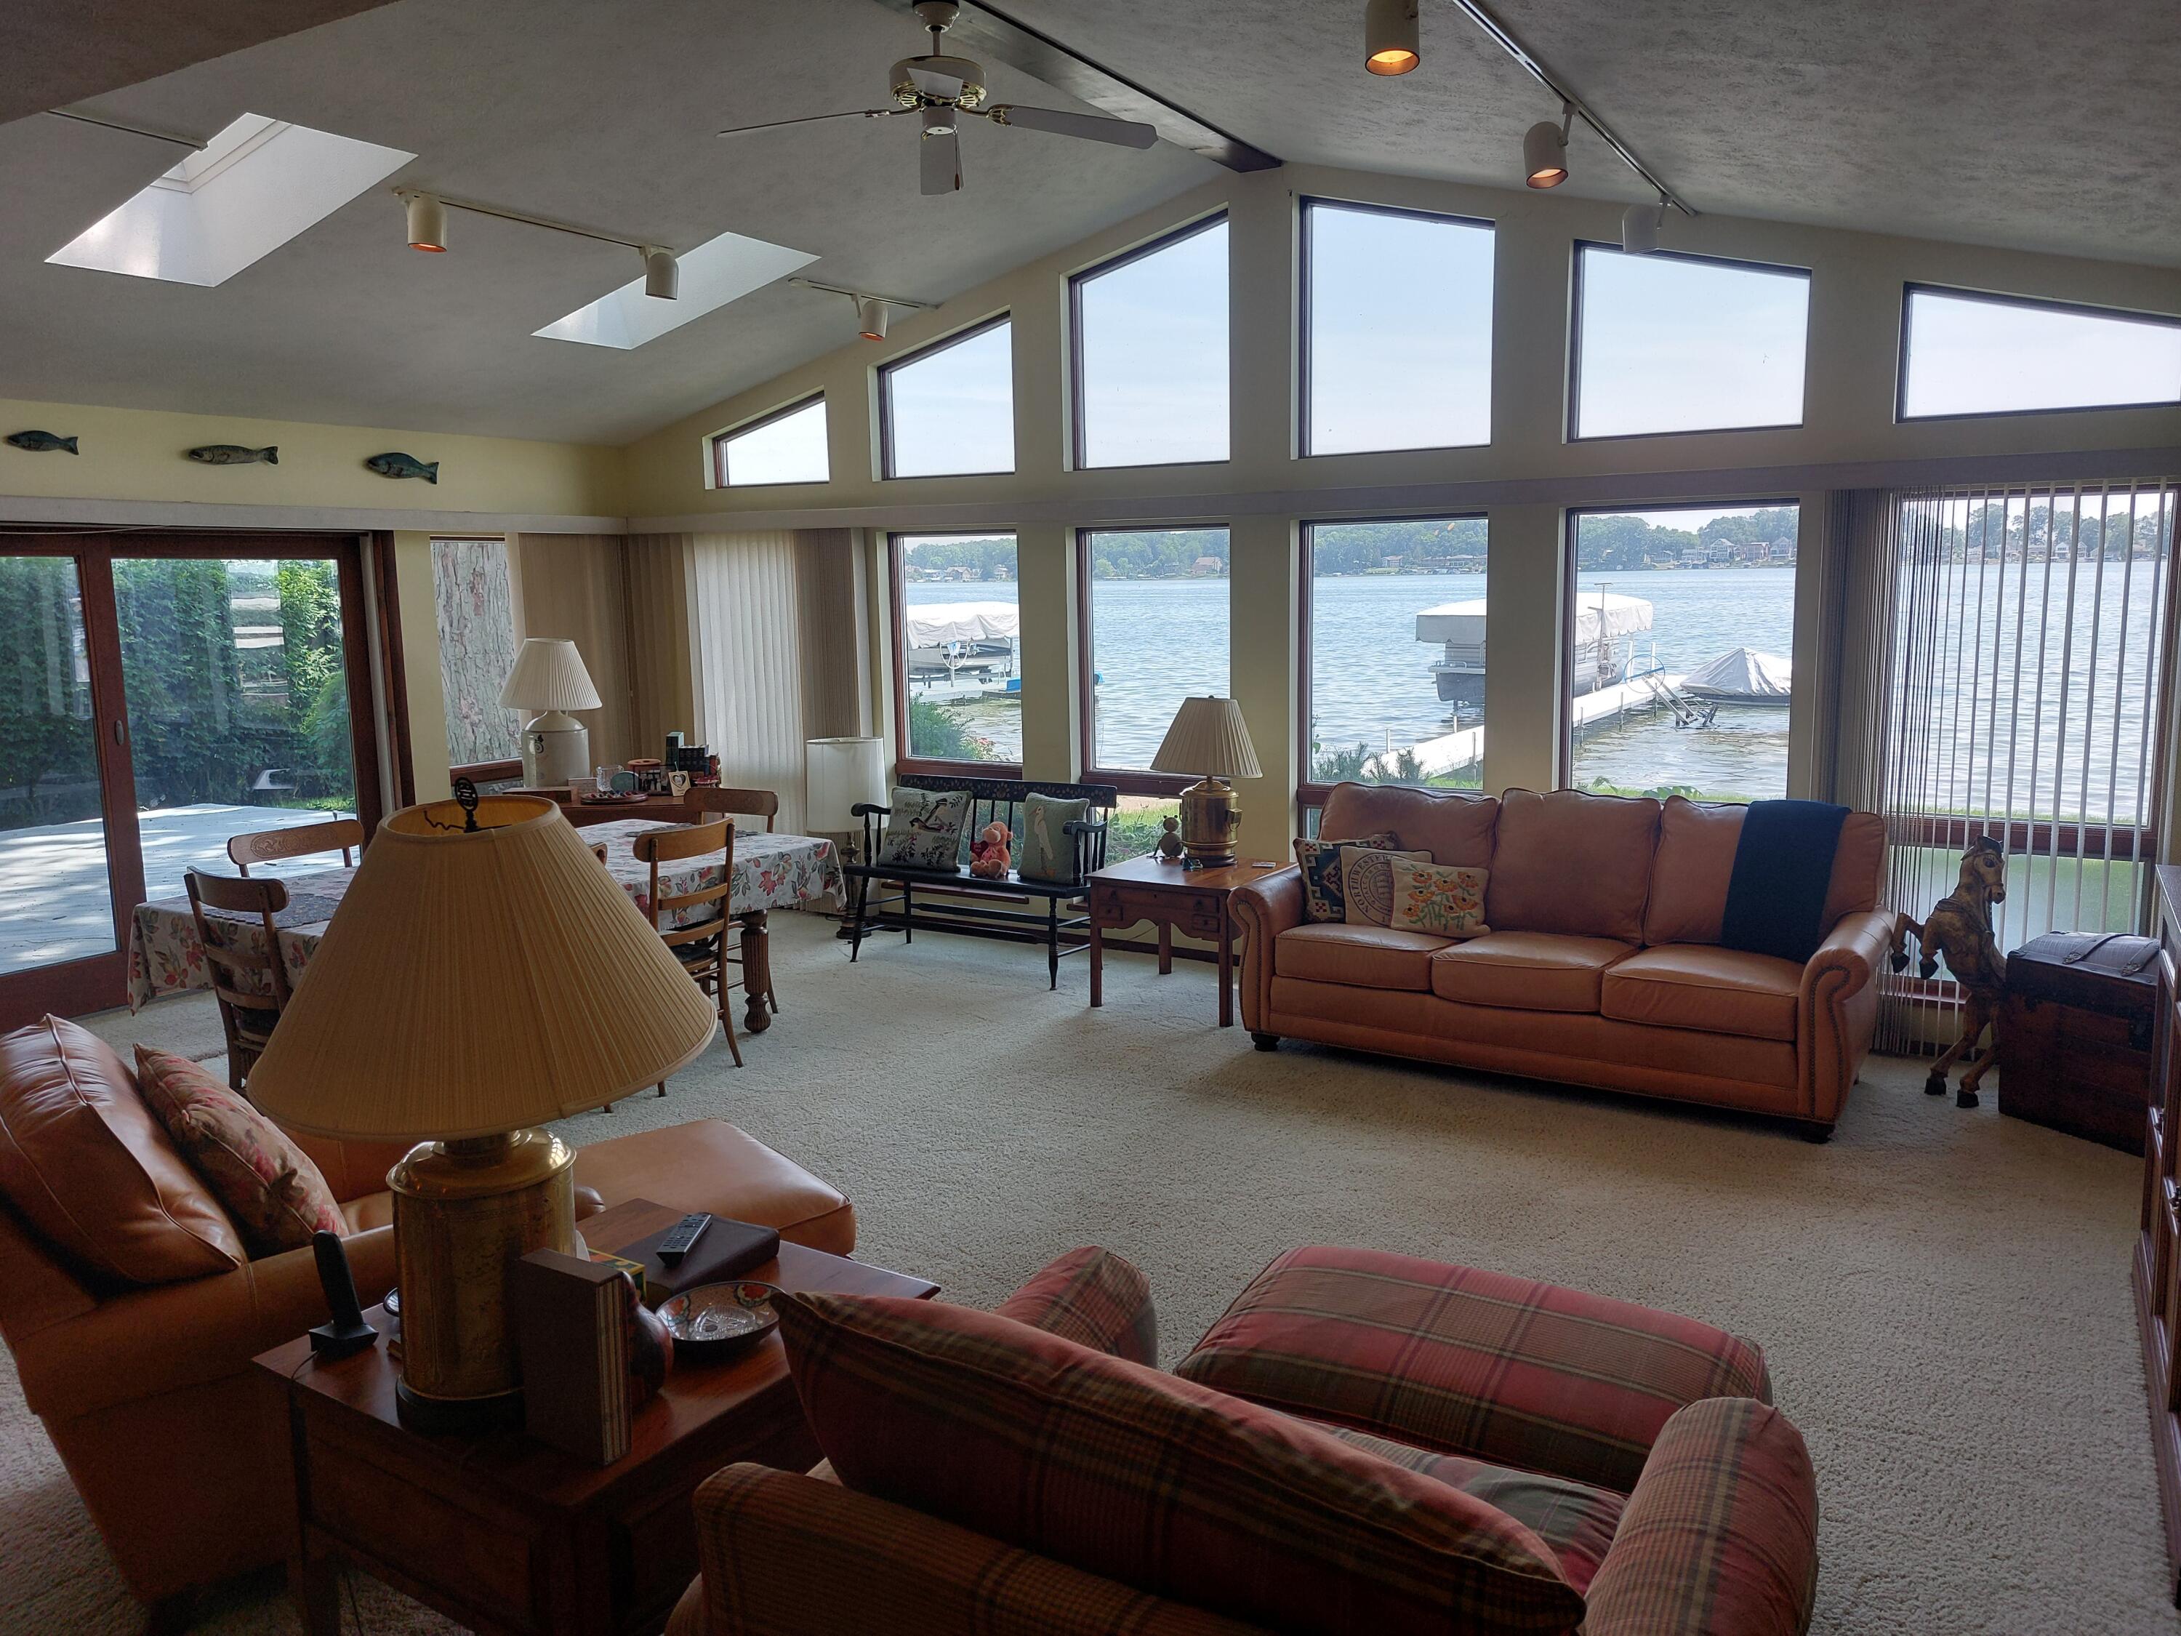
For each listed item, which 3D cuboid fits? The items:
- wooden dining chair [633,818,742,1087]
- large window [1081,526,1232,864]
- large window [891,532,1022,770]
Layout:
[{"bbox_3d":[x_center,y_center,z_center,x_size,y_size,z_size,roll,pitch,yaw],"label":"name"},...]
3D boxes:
[{"bbox_3d":[-1.672,0.502,5.764,0.500,0.961,0.480,5,11,32],"label":"wooden dining chair"},{"bbox_3d":[0.326,-0.531,7.144,0.820,1.700,0.120,4,11,30],"label":"large window"},{"bbox_3d":[-0.656,-0.802,7.335,0.765,1.160,0.100,4,11,30],"label":"large window"}]

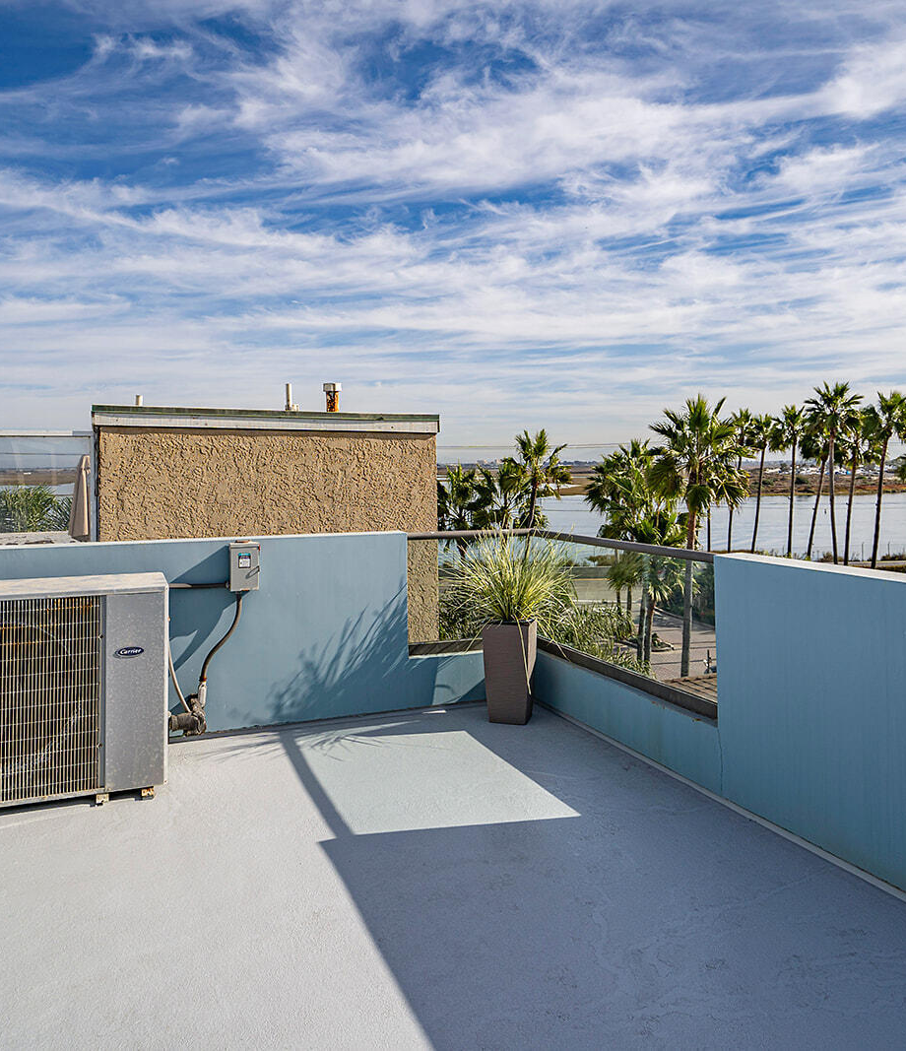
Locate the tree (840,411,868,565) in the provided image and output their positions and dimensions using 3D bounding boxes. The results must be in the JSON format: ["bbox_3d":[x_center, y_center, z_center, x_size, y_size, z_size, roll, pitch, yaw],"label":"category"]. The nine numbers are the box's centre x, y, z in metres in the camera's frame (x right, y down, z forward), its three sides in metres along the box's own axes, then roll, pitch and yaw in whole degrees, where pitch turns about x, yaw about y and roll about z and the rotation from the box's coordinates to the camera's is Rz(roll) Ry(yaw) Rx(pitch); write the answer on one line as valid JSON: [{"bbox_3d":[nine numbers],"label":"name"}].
[{"bbox_3d":[33.285,-2.461,65.471,3.200,14.293,3.200,2,4,27],"label":"tree"}]

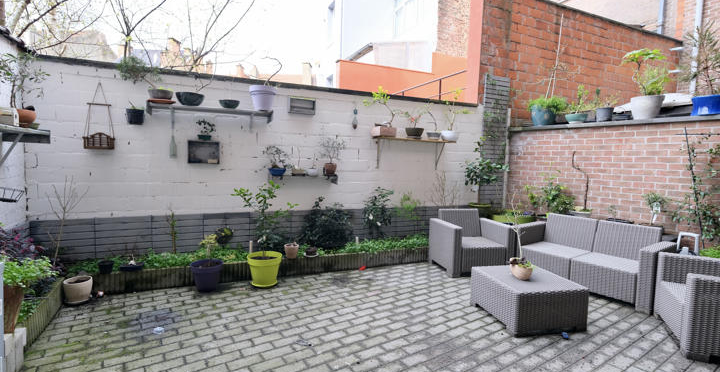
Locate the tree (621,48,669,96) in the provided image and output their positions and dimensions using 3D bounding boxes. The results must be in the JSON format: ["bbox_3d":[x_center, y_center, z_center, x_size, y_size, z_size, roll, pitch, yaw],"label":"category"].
[{"bbox_3d":[3.555,-1.412,4.249,0.390,0.540,0.430,-1,4,-39],"label":"tree"}]

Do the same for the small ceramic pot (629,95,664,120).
[{"bbox_3d":[3.575,-0.967,4.219,0.310,0.285,0.310,-1,4,-39],"label":"small ceramic pot"}]

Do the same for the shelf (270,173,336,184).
[{"bbox_3d":[-0.690,-0.083,4.194,0.830,0.105,0.190,0,4,-23],"label":"shelf"}]

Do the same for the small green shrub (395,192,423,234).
[{"bbox_3d":[0.677,0.398,4.744,0.350,0.580,0.320,2,3,0],"label":"small green shrub"}]

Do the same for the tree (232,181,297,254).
[{"bbox_3d":[-1.021,0.342,3.635,0.640,0.800,0.560,0,4,-23],"label":"tree"}]

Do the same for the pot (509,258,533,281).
[{"bbox_3d":[1.432,0.743,3.029,0.165,0.145,0.215,0,4,-15],"label":"pot"}]

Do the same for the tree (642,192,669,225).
[{"bbox_3d":[3.284,0.250,3.772,0.220,0.350,0.230,-2,5,-40],"label":"tree"}]

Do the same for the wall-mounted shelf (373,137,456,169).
[{"bbox_3d":[0.776,-0.441,4.766,1.210,0.430,0.240,0,4,-22],"label":"wall-mounted shelf"}]

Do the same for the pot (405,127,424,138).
[{"bbox_3d":[0.765,-0.732,4.719,0.260,0.150,0.220,0,4,-23],"label":"pot"}]

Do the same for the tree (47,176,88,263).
[{"bbox_3d":[-2.752,0.325,3.199,0.260,0.790,0.250,0,4,-23],"label":"tree"}]

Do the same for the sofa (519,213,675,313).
[{"bbox_3d":[2.581,0.789,3.890,0.670,0.740,1.395,-1,4,-35],"label":"sofa"}]

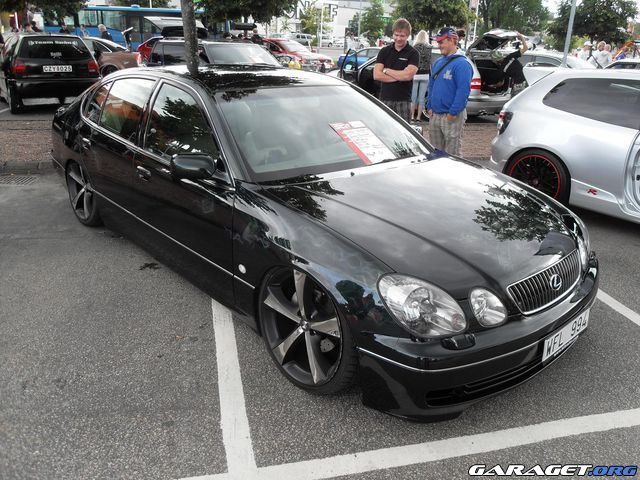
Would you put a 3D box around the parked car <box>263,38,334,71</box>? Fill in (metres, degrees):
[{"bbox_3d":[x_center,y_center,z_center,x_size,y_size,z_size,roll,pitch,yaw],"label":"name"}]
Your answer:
[{"bbox_3d":[-1.477,-7.545,21.363,1.730,1.430,4.250,-17,29,-40],"label":"parked car"}]

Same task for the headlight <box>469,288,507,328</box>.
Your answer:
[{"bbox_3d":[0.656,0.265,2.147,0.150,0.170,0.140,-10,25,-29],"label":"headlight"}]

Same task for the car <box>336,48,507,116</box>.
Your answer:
[{"bbox_3d":[2.038,-3.723,11.991,4.600,1.450,1.780,21,28,39],"label":"car"}]

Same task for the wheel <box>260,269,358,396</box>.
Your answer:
[{"bbox_3d":[-0.021,0.379,2.499,0.235,0.665,0.665,-16,28,-40],"label":"wheel"}]

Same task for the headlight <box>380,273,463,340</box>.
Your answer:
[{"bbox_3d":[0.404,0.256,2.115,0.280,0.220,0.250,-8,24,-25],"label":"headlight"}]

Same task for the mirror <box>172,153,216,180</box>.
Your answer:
[{"bbox_3d":[-0.659,-0.382,2.697,0.210,0.120,0.120,-16,28,-40],"label":"mirror"}]

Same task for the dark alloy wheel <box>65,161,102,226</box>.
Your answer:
[{"bbox_3d":[-1.907,-0.459,4.392,0.240,0.665,0.665,-16,28,-40],"label":"dark alloy wheel"}]

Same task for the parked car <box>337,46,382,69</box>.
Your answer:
[{"bbox_3d":[2.785,-9.735,28.000,4.400,1.400,1.740,-1,22,-9],"label":"parked car"}]

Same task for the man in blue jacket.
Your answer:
[{"bbox_3d":[1.405,-1.399,5.712,0.360,1.750,0.540,-9,24,-27],"label":"man in blue jacket"}]

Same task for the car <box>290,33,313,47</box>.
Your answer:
[{"bbox_3d":[-2.732,-26.630,69.000,4.400,1.750,1.800,3,22,2],"label":"car"}]

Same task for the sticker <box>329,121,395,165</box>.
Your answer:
[{"bbox_3d":[0.296,-0.630,3.335,0.300,0.015,0.415,-17,58,-39],"label":"sticker"}]

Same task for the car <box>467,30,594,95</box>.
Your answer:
[{"bbox_3d":[6.395,-4.516,14.455,1.770,1.450,4.500,-16,28,-38],"label":"car"}]

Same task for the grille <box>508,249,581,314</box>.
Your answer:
[{"bbox_3d":[1.075,0.196,2.365,0.640,0.155,0.130,-16,28,-40],"label":"grille"}]

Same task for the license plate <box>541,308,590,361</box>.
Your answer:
[{"bbox_3d":[1.153,0.436,2.407,0.480,0.110,0.020,-17,24,-39],"label":"license plate"}]

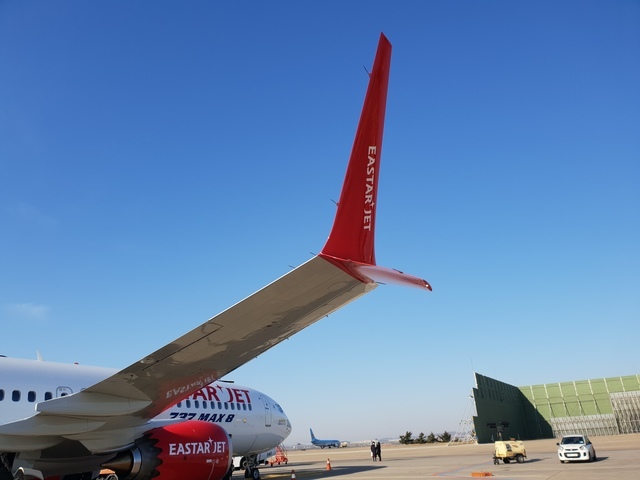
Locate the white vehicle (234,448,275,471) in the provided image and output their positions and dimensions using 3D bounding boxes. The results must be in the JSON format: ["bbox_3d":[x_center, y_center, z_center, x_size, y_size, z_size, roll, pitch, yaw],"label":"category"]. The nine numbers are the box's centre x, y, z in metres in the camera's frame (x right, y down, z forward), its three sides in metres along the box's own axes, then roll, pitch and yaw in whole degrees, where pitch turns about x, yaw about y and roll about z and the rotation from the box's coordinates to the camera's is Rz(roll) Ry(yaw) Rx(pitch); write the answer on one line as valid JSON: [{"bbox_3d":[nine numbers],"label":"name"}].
[{"bbox_3d":[-6.546,20.023,44.373,2.100,2.000,5.000,-12,-25,19],"label":"white vehicle"}]

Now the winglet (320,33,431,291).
[{"bbox_3d":[0.650,-0.697,5.708,1.100,2.910,1.750,-16,-26,27],"label":"winglet"}]

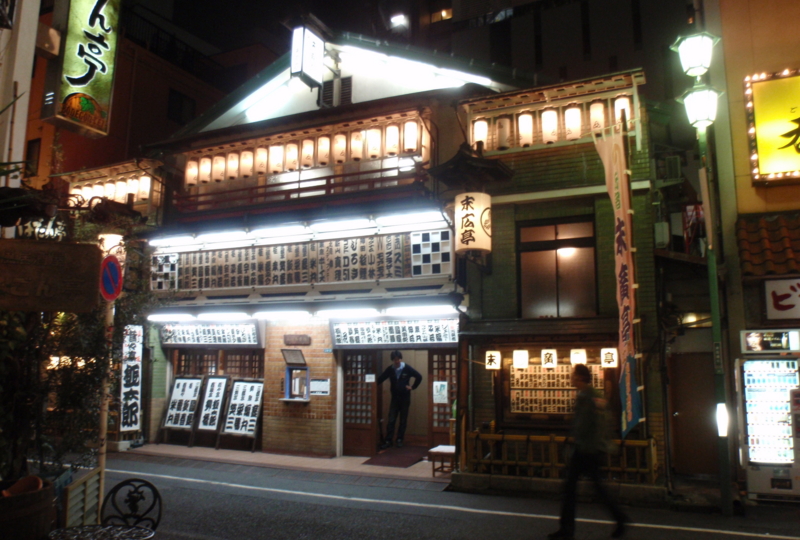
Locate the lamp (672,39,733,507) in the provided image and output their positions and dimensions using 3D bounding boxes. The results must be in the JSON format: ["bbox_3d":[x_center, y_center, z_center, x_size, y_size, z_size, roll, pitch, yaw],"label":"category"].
[{"bbox_3d":[3.536,-0.093,7.361,0.560,5.540,0.560,-4,-8,25],"label":"lamp"}]

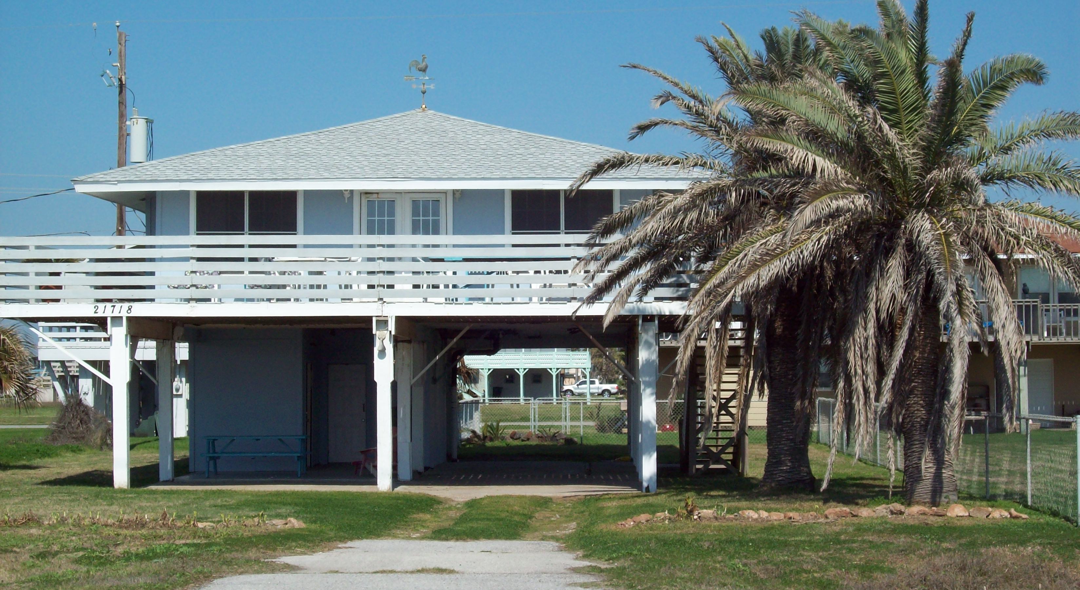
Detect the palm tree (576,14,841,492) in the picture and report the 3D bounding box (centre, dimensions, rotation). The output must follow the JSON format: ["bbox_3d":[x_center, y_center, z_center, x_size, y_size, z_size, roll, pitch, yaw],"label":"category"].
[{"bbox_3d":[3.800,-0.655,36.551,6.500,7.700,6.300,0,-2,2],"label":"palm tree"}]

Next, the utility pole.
[{"bbox_3d":[-10.400,-1.415,54.092,0.300,10.600,0.300,0,-2,0],"label":"utility pole"}]

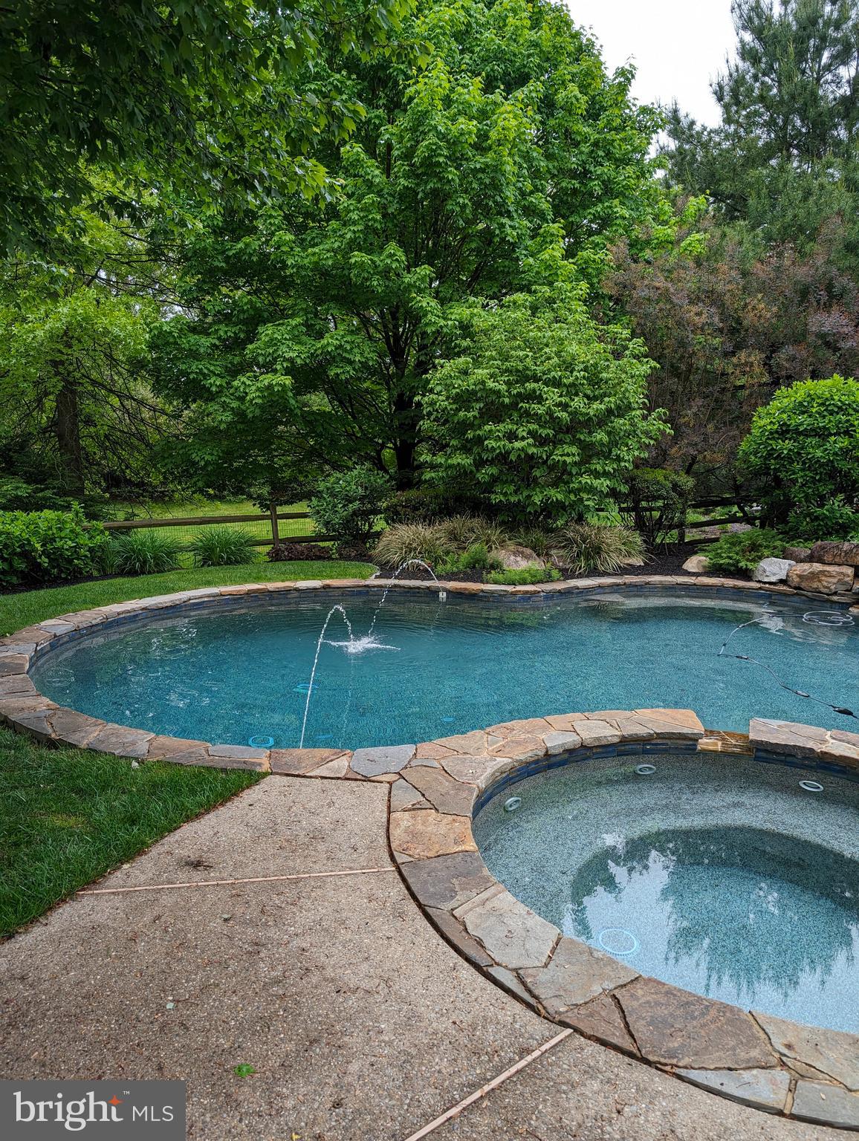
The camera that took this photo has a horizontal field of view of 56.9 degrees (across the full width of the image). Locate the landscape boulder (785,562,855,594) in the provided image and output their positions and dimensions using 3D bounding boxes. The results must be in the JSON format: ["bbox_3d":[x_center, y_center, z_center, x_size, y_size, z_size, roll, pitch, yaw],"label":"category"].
[{"bbox_3d":[5.165,0.058,10.477,0.900,0.400,0.620,3,7,26],"label":"landscape boulder"}]

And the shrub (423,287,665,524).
[{"bbox_3d":[1.960,-2.466,13.606,4.150,4.750,3.900,1,7,8],"label":"shrub"}]

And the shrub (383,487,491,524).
[{"bbox_3d":[0.165,-0.857,14.700,2.100,1.300,1.500,0,7,1],"label":"shrub"}]

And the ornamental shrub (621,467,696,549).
[{"bbox_3d":[4.784,-1.262,16.666,1.600,1.650,1.500,2,7,16],"label":"ornamental shrub"}]

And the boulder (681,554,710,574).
[{"bbox_3d":[4.231,-0.120,12.571,0.500,0.290,0.420,2,7,19],"label":"boulder"}]

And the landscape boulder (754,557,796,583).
[{"bbox_3d":[4.993,-0.008,11.476,0.620,0.360,0.480,3,7,23],"label":"landscape boulder"}]

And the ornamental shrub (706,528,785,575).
[{"bbox_3d":[5.069,-0.296,12.651,1.380,0.660,1.150,3,7,22],"label":"ornamental shrub"}]

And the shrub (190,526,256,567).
[{"bbox_3d":[-3.477,-0.387,13.345,1.080,0.680,1.000,-2,7,-15],"label":"shrub"}]

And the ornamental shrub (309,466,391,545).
[{"bbox_3d":[-1.431,-0.959,14.285,1.500,1.600,1.400,-1,7,-6],"label":"ornamental shrub"}]

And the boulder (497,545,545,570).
[{"bbox_3d":[1.406,-0.147,12.366,0.780,0.430,0.600,1,7,6],"label":"boulder"}]

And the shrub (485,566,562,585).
[{"bbox_3d":[1.357,0.032,11.481,1.100,0.220,0.700,1,7,7],"label":"shrub"}]

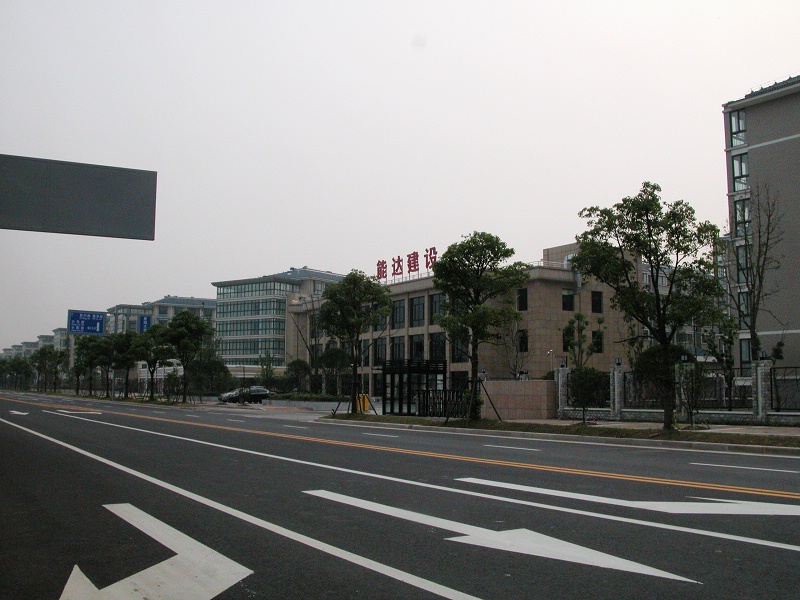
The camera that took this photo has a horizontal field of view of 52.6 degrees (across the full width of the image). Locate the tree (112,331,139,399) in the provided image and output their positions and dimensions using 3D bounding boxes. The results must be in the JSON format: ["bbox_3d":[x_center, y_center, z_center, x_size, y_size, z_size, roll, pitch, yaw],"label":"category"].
[{"bbox_3d":[-23.856,5.597,70.300,2.600,5.890,2.600,0,-6,0],"label":"tree"}]

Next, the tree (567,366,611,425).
[{"bbox_3d":[6.513,3.282,27.800,1.450,1.990,1.450,0,-6,0],"label":"tree"}]

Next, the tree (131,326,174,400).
[{"bbox_3d":[-19.137,4.860,62.800,3.200,5.920,3.200,0,-6,0],"label":"tree"}]

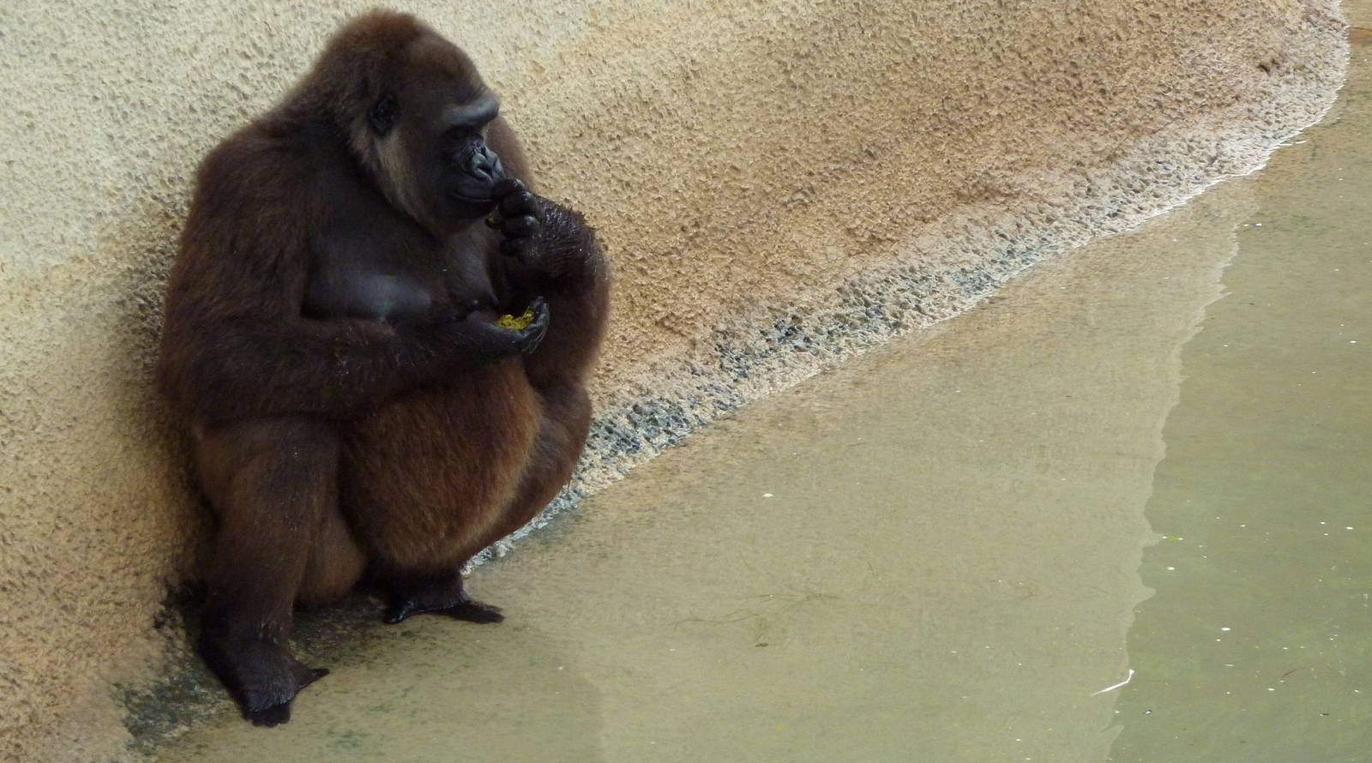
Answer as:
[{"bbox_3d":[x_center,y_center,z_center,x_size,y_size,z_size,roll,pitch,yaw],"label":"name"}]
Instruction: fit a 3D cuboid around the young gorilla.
[{"bbox_3d":[-0.428,-0.081,14.300,0.670,0.950,0.570,-18,30,-35],"label":"young gorilla"}]

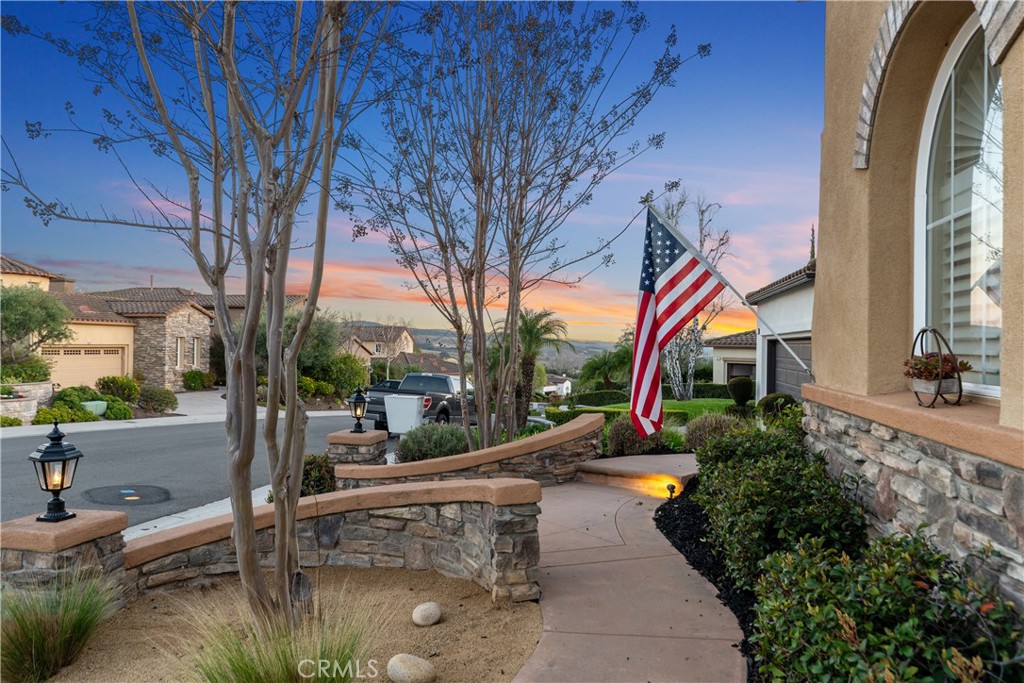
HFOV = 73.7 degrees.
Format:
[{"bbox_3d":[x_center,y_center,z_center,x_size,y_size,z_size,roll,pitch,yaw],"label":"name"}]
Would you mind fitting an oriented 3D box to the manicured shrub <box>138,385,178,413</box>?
[{"bbox_3d":[-12.738,2.054,24.600,1.430,1.020,1.350,0,0,0],"label":"manicured shrub"}]

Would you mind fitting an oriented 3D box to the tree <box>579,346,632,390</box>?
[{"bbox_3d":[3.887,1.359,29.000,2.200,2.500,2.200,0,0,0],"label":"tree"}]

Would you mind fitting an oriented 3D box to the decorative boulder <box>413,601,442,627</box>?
[{"bbox_3d":[-0.457,1.455,3.650,0.152,0.115,0.130,0,0,0],"label":"decorative boulder"}]

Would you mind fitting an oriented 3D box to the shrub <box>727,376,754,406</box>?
[{"bbox_3d":[4.690,1.030,14.000,0.540,0.630,0.540,0,0,0],"label":"shrub"}]

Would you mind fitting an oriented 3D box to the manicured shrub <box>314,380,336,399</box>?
[{"bbox_3d":[-8.195,2.109,30.000,0.980,0.800,0.950,0,0,0],"label":"manicured shrub"}]

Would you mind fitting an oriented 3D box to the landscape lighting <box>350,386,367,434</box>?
[{"bbox_3d":[-1.660,0.730,7.400,0.235,0.525,0.235,0,0,-24],"label":"landscape lighting"}]

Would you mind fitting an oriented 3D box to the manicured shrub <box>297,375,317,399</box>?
[{"bbox_3d":[-8.300,1.820,27.500,0.900,0.970,0.900,0,0,0],"label":"manicured shrub"}]

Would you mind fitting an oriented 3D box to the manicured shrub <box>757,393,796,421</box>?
[{"bbox_3d":[3.733,0.935,9.600,0.560,0.480,0.540,0,0,0],"label":"manicured shrub"}]

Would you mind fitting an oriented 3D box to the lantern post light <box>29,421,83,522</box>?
[{"bbox_3d":[-2.430,0.692,3.640,0.250,0.535,0.250,0,0,-37],"label":"lantern post light"}]

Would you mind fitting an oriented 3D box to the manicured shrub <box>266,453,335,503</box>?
[{"bbox_3d":[-2.000,1.380,6.500,0.720,0.680,0.720,0,0,0],"label":"manicured shrub"}]

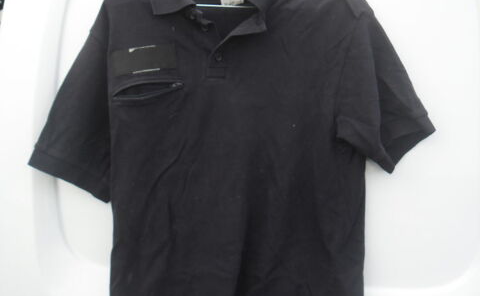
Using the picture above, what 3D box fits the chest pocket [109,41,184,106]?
[{"bbox_3d":[-0.155,-0.124,0.830,0.124,0.108,0.020,0,3,5],"label":"chest pocket"}]

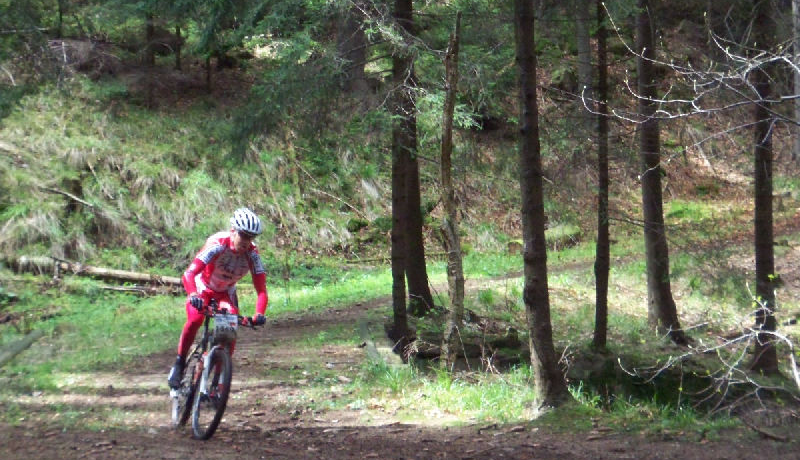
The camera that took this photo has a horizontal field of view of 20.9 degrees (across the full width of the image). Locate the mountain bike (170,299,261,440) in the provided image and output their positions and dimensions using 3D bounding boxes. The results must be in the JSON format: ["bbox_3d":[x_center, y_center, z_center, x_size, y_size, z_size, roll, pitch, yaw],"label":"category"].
[{"bbox_3d":[-1.471,1.028,16.300,0.610,1.000,1.740,12,-3,-15],"label":"mountain bike"}]

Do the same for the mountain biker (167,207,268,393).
[{"bbox_3d":[-1.381,0.504,16.350,0.620,1.360,0.900,8,-2,-16],"label":"mountain biker"}]

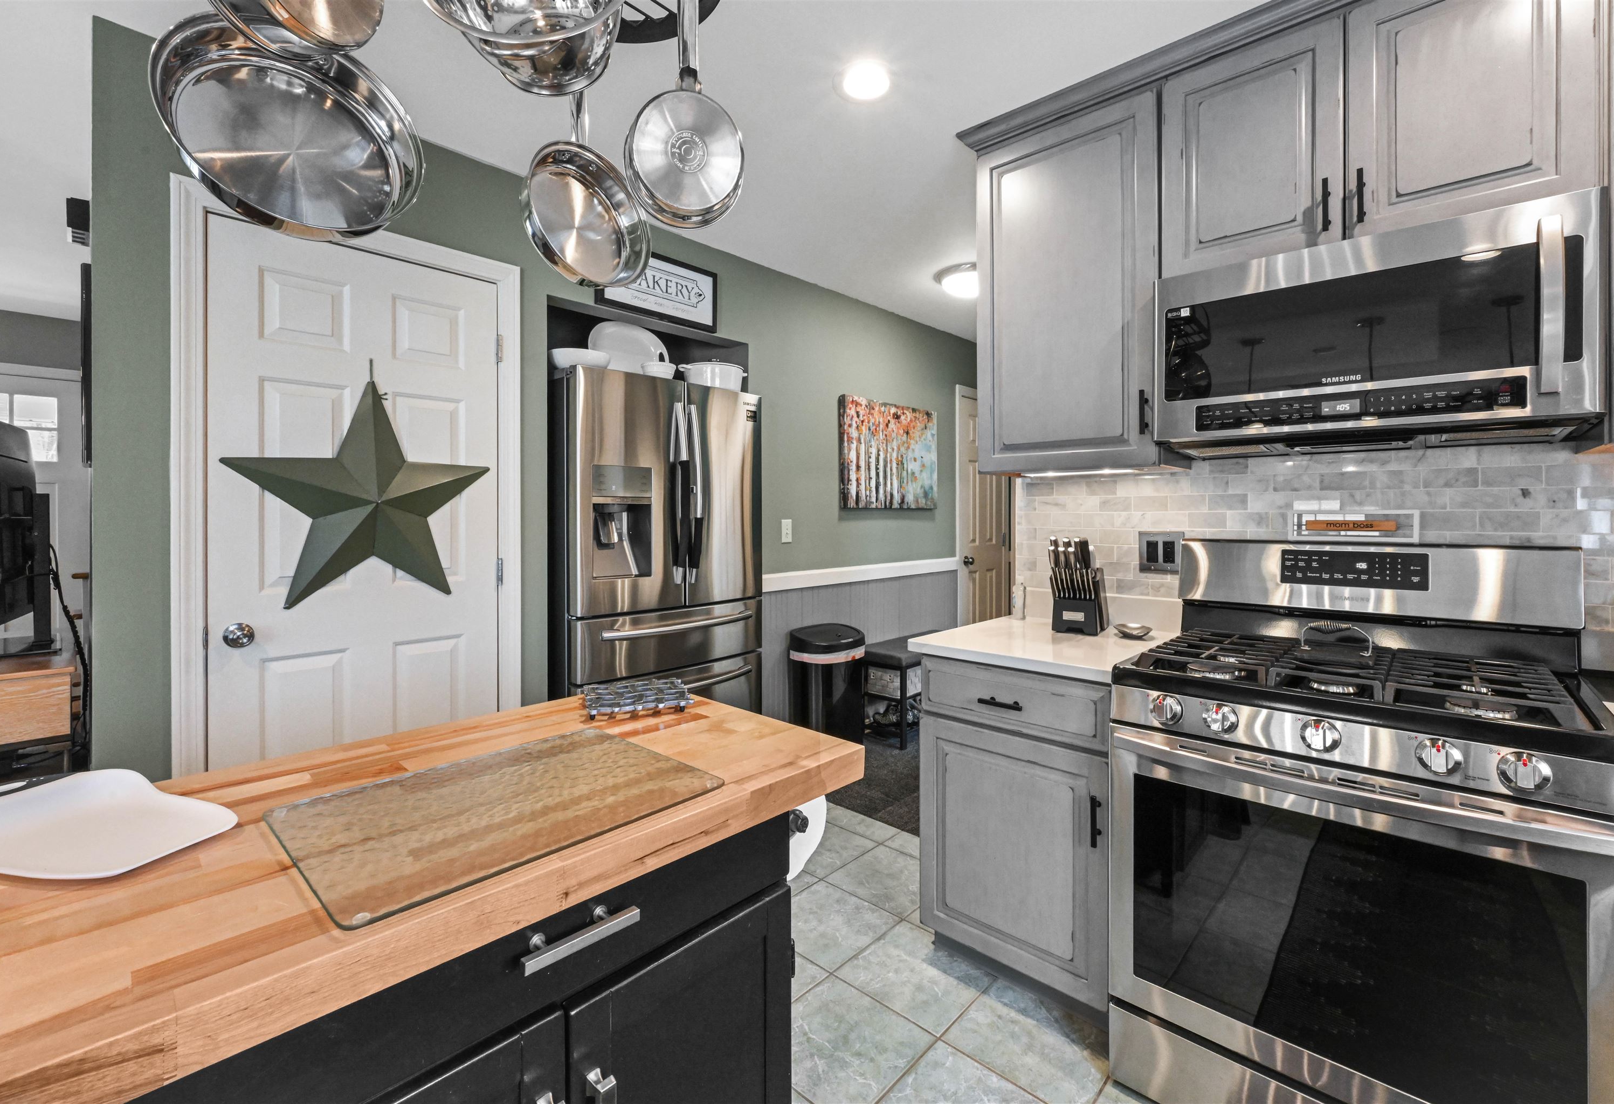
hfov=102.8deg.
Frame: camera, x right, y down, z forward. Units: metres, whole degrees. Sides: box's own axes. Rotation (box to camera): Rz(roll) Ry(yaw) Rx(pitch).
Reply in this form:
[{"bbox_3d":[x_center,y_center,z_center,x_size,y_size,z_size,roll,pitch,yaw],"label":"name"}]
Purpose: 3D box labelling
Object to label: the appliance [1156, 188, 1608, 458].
[{"bbox_3d":[1.319,-0.483,1.566,0.753,0.425,0.365,2,2,43],"label":"appliance"}]

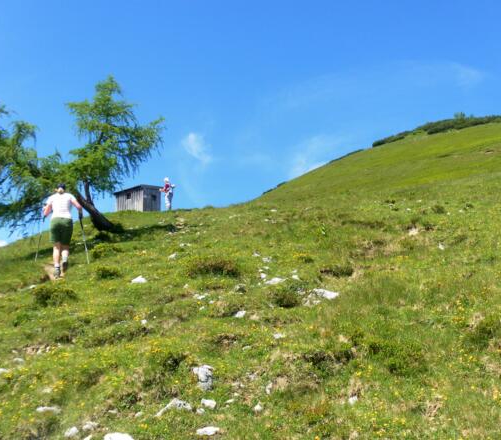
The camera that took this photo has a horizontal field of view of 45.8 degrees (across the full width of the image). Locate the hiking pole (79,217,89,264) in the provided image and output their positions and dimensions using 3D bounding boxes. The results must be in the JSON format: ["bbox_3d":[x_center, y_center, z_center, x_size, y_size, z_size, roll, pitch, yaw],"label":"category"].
[{"bbox_3d":[-3.021,0.300,10.800,0.050,1.050,0.050,-9,-6,0],"label":"hiking pole"}]

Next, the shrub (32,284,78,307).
[{"bbox_3d":[-2.642,1.018,8.000,0.620,0.280,0.500,0,-12,0],"label":"shrub"}]

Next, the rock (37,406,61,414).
[{"bbox_3d":[-1.362,1.284,4.000,0.175,0.060,0.120,0,-12,0],"label":"rock"}]

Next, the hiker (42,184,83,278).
[{"bbox_3d":[-3.295,0.202,10.400,0.700,1.670,0.580,1,-12,-7],"label":"hiker"}]

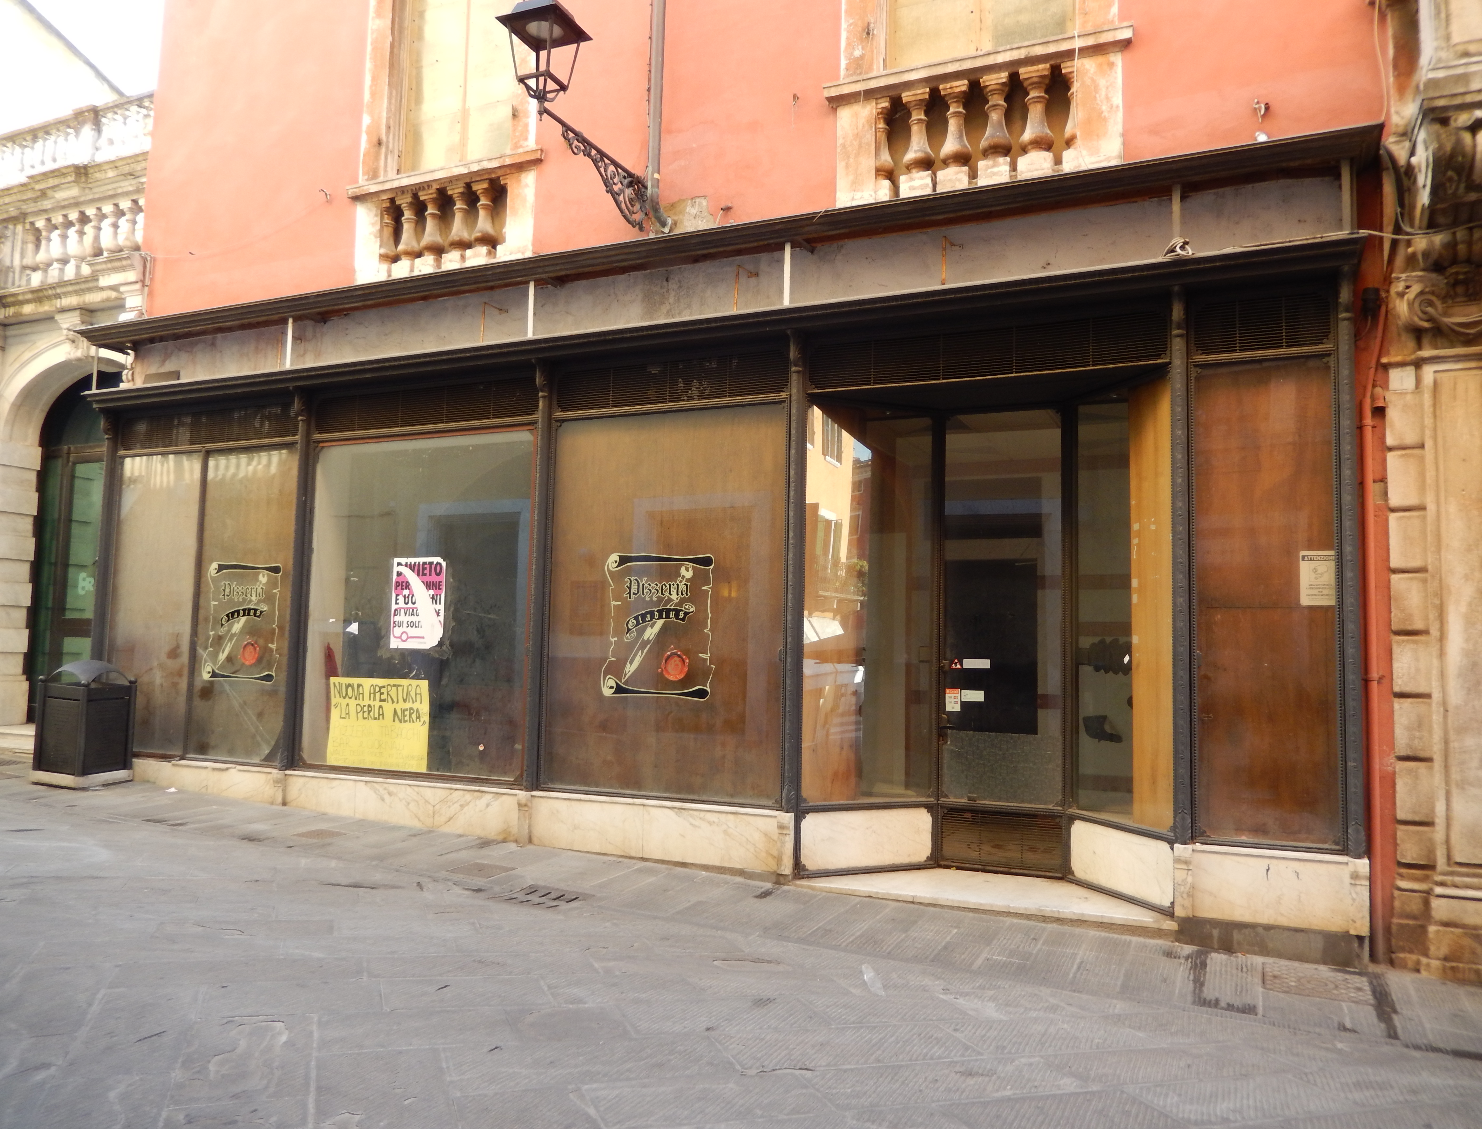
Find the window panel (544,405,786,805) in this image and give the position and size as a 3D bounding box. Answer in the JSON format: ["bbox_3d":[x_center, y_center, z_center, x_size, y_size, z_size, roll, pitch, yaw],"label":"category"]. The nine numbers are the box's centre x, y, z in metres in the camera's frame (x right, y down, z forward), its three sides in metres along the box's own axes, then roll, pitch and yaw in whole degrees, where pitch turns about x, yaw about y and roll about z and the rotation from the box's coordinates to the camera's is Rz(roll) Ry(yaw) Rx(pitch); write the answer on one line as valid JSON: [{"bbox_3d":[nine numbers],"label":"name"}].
[{"bbox_3d":[-0.564,0.253,7.593,1.868,2.690,0.071,-1,-5,25],"label":"window panel"}]

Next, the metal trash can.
[{"bbox_3d":[-5.676,1.358,9.411,0.558,1.066,0.558,0,-5,17],"label":"metal trash can"}]

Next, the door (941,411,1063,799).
[{"bbox_3d":[1.793,0.287,7.468,0.822,2.710,0.071,-1,-5,25],"label":"door"}]

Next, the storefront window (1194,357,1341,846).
[{"bbox_3d":[2.893,0.181,6.007,0.721,2.720,0.071,-1,-5,25],"label":"storefront window"}]

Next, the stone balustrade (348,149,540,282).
[{"bbox_3d":[-2.492,-2.828,9.097,2.030,0.863,0.264,-1,-5,25],"label":"stone balustrade"}]

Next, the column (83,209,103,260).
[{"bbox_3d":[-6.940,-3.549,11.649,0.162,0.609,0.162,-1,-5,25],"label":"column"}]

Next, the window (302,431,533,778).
[{"bbox_3d":[-2.547,0.295,8.503,2.192,2.659,0.071,-1,-5,25],"label":"window"}]

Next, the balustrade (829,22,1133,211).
[{"bbox_3d":[1.543,-2.899,7.245,2.040,0.863,0.264,-1,-5,25],"label":"balustrade"}]

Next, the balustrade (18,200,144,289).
[{"bbox_3d":[-7.015,-3.457,11.676,2.182,0.792,0.264,-1,-5,25],"label":"balustrade"}]

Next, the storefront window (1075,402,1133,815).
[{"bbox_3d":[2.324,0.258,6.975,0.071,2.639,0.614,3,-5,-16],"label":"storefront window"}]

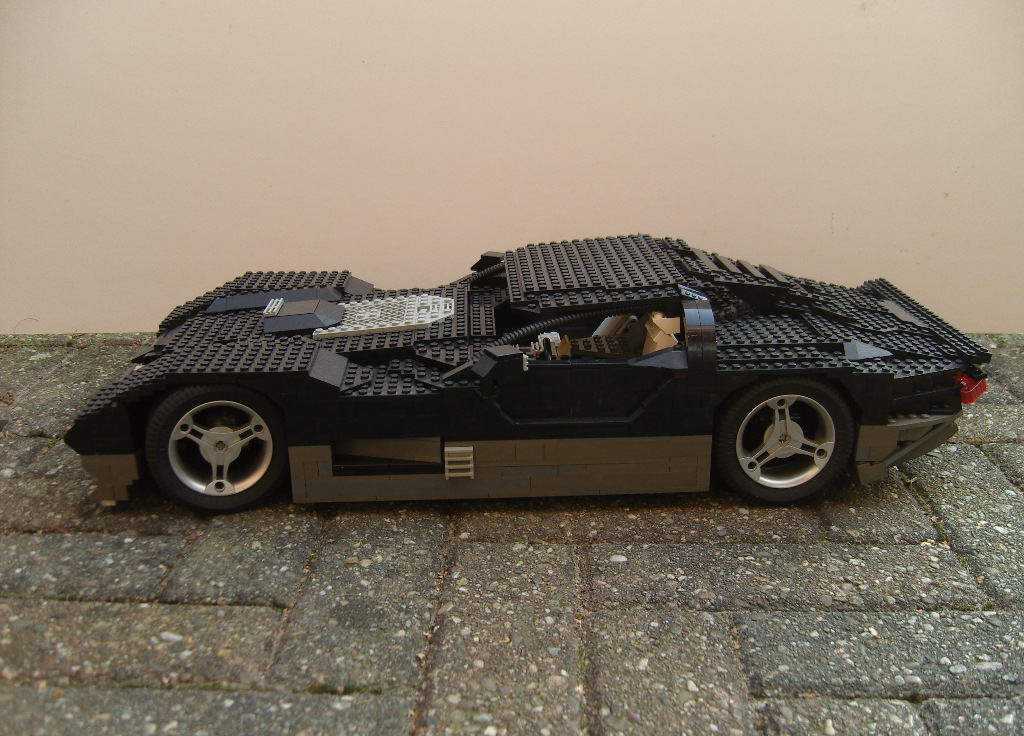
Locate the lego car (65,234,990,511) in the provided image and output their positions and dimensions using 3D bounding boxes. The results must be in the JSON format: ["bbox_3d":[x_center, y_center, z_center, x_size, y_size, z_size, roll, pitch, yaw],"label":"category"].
[{"bbox_3d":[0.011,-0.012,0.677,0.545,0.129,0.215,-1,20,-2],"label":"lego car"}]

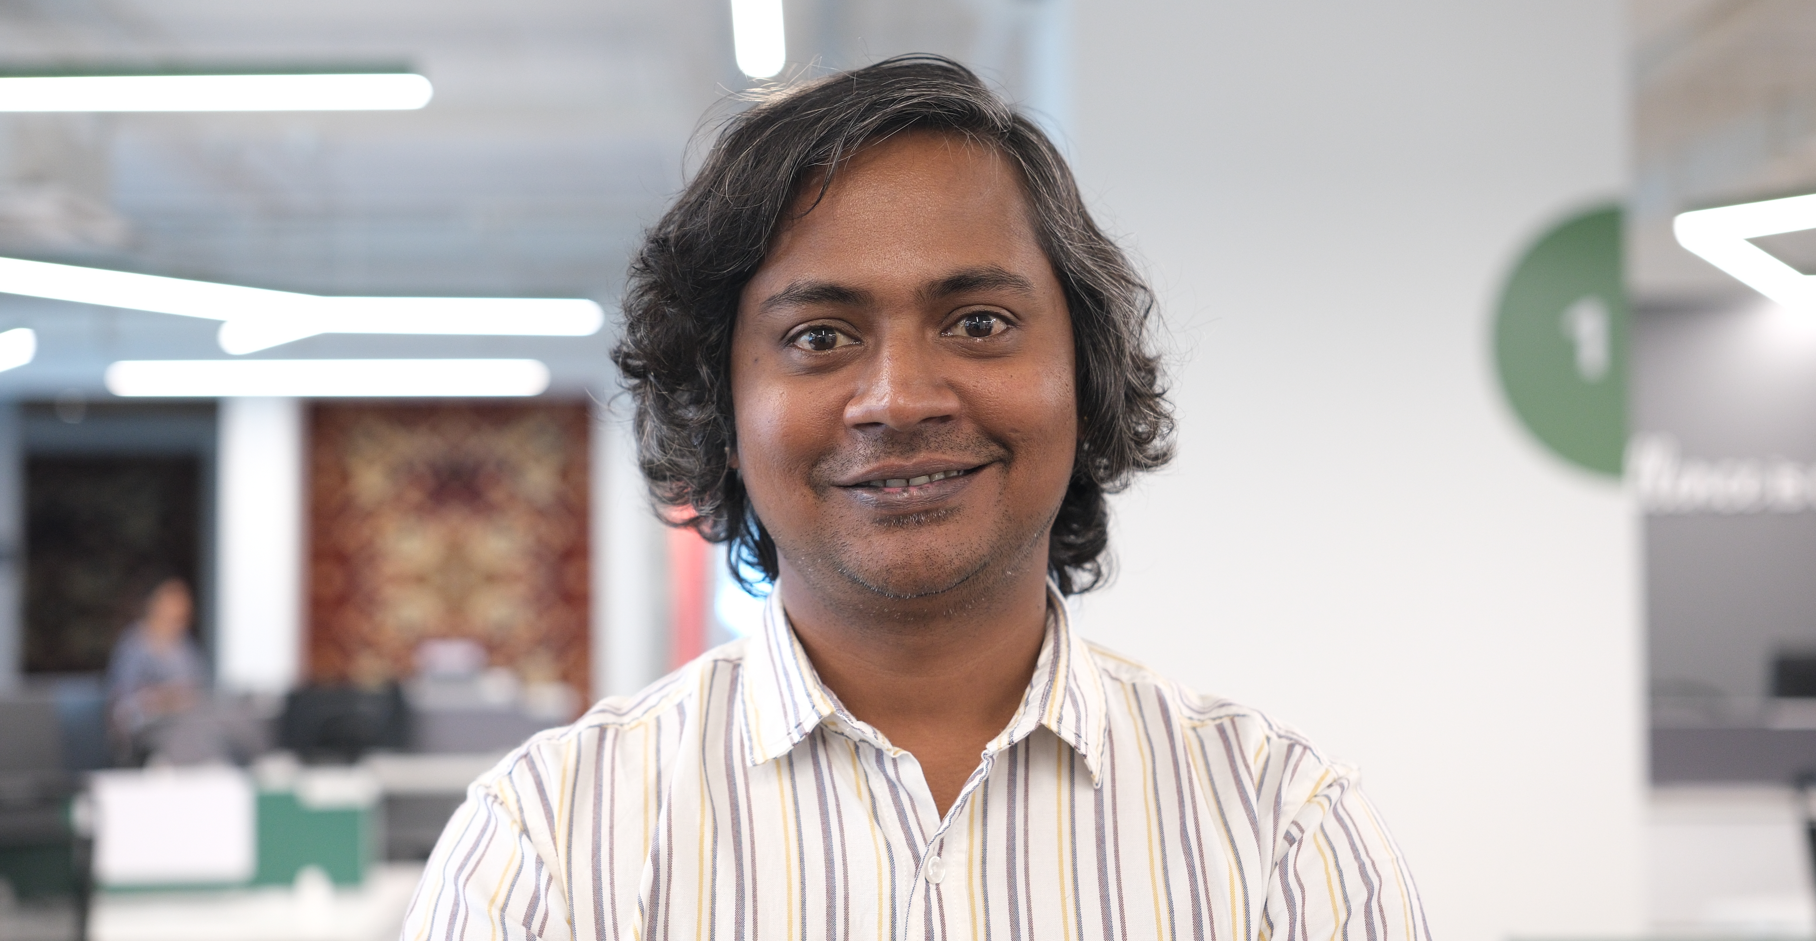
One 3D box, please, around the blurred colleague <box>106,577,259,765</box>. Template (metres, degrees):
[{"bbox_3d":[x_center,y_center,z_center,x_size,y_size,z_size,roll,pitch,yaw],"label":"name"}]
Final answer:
[{"bbox_3d":[-2.707,1.050,9.500,0.750,1.280,0.520,-3,-4,37],"label":"blurred colleague"}]

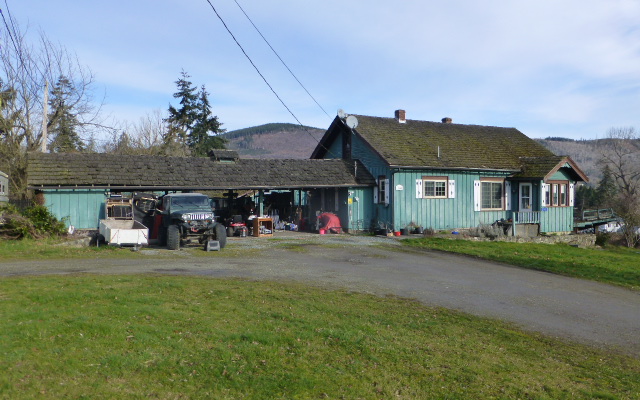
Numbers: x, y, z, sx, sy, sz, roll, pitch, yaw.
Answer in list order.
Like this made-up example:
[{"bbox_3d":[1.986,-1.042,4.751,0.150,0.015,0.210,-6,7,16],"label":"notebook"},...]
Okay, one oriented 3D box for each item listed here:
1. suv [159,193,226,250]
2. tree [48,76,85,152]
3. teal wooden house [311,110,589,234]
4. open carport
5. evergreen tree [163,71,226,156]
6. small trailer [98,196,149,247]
[{"bbox_3d":[-4.790,0.730,18.300,1.920,1.980,3.950,0,0,-25],"label":"suv"},{"bbox_3d":[-25.400,-5.300,50.000,4.800,14.200,4.800,0,0,0],"label":"tree"},{"bbox_3d":[7.728,-1.745,29.189,13.475,6.566,11.760,0,0,-26],"label":"teal wooden house"},{"bbox_3d":[-5.006,-0.288,23.973,15.246,3.712,5.395,0,0,-26],"label":"open carport"},{"bbox_3d":[-12.600,-5.600,50.000,6.800,14.700,6.600,0,0,0],"label":"evergreen tree"},{"bbox_3d":[-7.100,0.810,18.000,1.600,1.650,2.800,0,0,-26],"label":"small trailer"}]

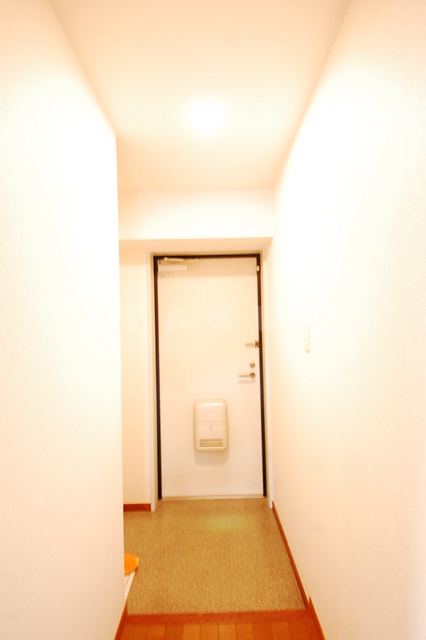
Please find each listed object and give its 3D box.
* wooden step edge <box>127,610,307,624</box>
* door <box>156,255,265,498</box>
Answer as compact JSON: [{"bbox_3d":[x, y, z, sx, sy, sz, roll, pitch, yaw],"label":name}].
[{"bbox_3d":[0.021,1.372,1.443,0.837,0.050,0.060,-1,-3,0],"label":"wooden step edge"},{"bbox_3d":[-0.026,0.454,2.666,0.888,2.000,0.090,-1,-3,0],"label":"door"}]

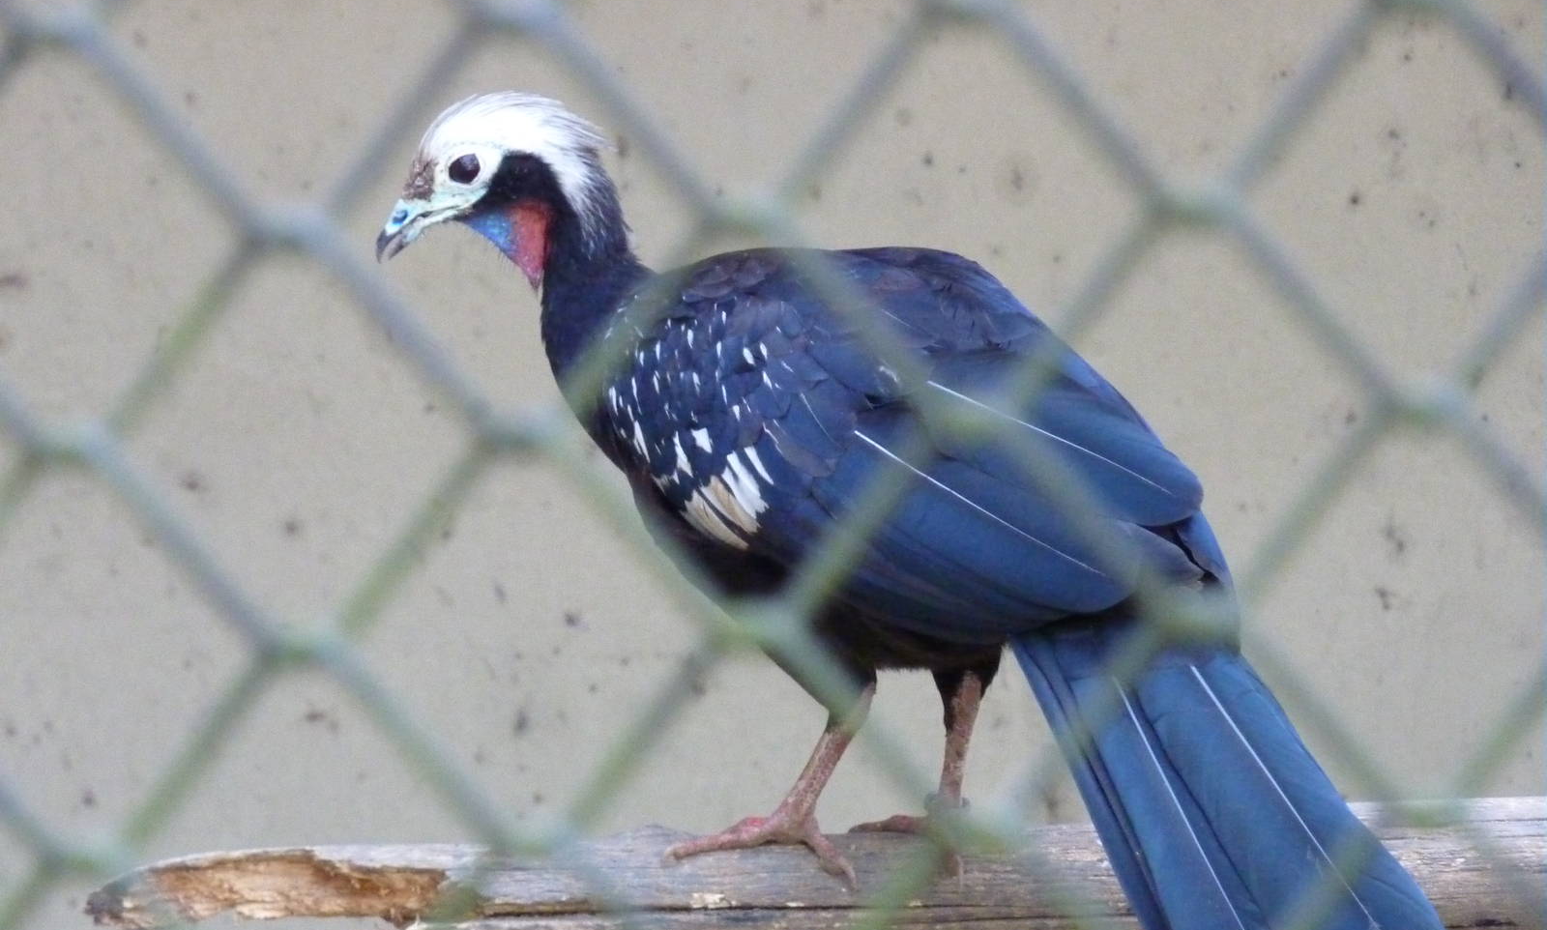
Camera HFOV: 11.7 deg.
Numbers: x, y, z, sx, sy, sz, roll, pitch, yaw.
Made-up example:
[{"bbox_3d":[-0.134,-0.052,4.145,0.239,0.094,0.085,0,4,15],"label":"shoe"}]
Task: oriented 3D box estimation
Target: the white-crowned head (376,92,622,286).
[{"bbox_3d":[-0.125,-0.124,3.400,0.109,0.089,0.051,-10,0,0],"label":"white-crowned head"}]

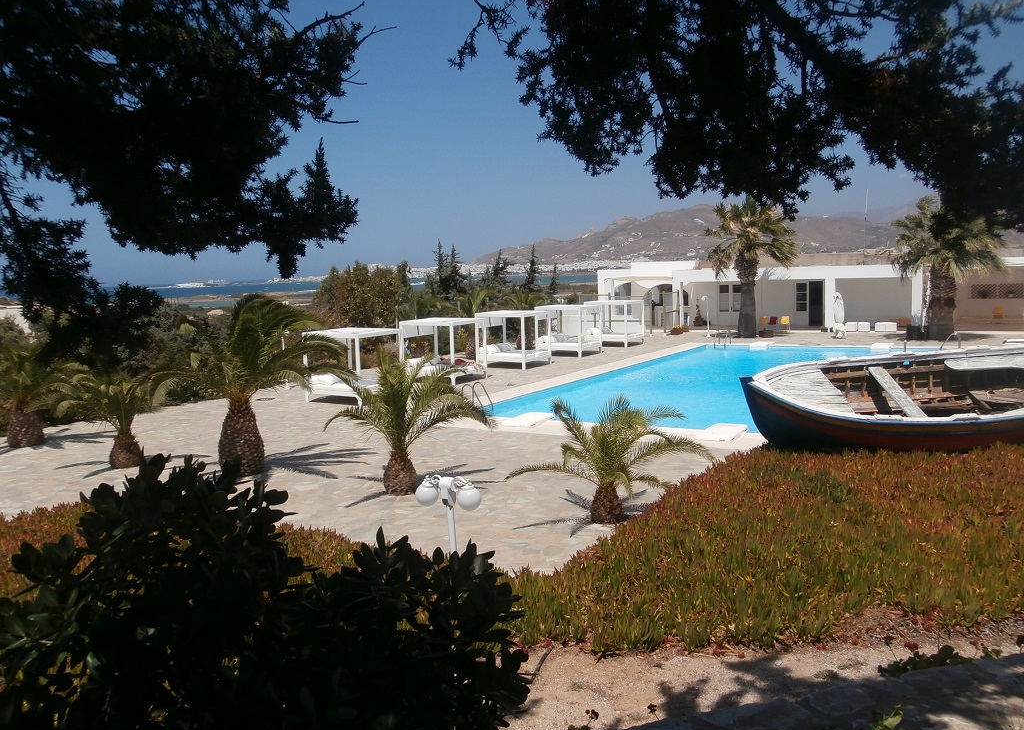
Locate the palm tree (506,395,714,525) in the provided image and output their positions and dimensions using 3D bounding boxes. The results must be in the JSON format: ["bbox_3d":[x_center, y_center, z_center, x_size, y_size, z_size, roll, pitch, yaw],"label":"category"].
[{"bbox_3d":[1.351,1.302,12.331,2.873,1.774,2.672,-1,6,6],"label":"palm tree"}]

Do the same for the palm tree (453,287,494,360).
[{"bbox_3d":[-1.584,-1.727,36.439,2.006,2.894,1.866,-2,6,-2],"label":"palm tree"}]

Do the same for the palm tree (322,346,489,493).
[{"bbox_3d":[-1.677,0.874,14.380,2.668,2.395,2.481,-3,6,-8],"label":"palm tree"}]

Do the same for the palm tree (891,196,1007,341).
[{"bbox_3d":[18.560,-4.168,37.896,4.438,6.092,4.127,1,7,26],"label":"palm tree"}]

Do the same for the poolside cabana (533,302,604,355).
[{"bbox_3d":[2.336,-1.404,36.459,2.065,1.986,1.803,2,7,33],"label":"poolside cabana"}]

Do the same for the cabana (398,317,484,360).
[{"bbox_3d":[-2.215,-0.464,29.061,2.065,1.986,1.803,2,7,33],"label":"cabana"}]

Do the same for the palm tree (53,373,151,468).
[{"bbox_3d":[-7.824,1.090,17.110,1.761,1.799,1.638,-5,7,-24],"label":"palm tree"}]

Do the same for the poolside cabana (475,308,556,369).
[{"bbox_3d":[0.055,-0.925,32.677,2.065,1.986,1.803,2,7,33],"label":"poolside cabana"}]

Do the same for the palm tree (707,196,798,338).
[{"bbox_3d":[11.595,-4.785,42.874,4.279,6.732,3.979,0,6,15],"label":"palm tree"}]

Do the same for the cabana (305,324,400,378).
[{"bbox_3d":[-4.483,0.030,25.132,2.065,1.986,1.803,2,7,33],"label":"cabana"}]

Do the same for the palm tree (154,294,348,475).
[{"bbox_3d":[-4.705,0.323,16.326,3.408,3.281,3.170,-4,6,-17],"label":"palm tree"}]

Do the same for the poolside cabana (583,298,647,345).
[{"bbox_3d":[4.634,-1.869,40.105,2.065,1.986,1.803,2,7,33],"label":"poolside cabana"}]

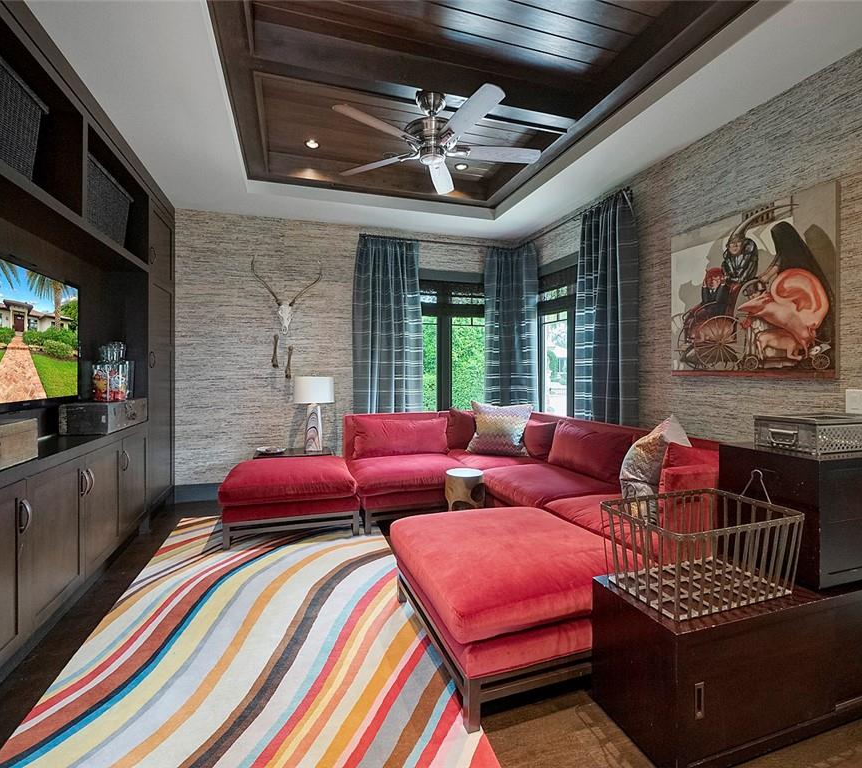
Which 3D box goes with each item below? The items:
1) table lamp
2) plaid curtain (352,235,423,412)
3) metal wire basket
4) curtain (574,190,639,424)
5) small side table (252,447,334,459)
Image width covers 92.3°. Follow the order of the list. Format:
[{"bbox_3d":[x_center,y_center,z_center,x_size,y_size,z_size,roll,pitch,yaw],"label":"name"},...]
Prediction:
[{"bbox_3d":[-1.189,0.292,4.231,0.408,0.778,0.410,0,1,-18],"label":"table lamp"},{"bbox_3d":[-0.475,-0.226,4.606,0.780,2.760,0.190,0,1,-18],"label":"plaid curtain"},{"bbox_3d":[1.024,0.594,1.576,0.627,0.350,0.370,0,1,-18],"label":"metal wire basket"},{"bbox_3d":[1.483,-0.186,3.579,0.190,2.730,0.630,0,1,-18],"label":"curtain"},{"bbox_3d":[-1.378,0.924,4.169,0.760,0.487,0.450,0,1,-18],"label":"small side table"}]

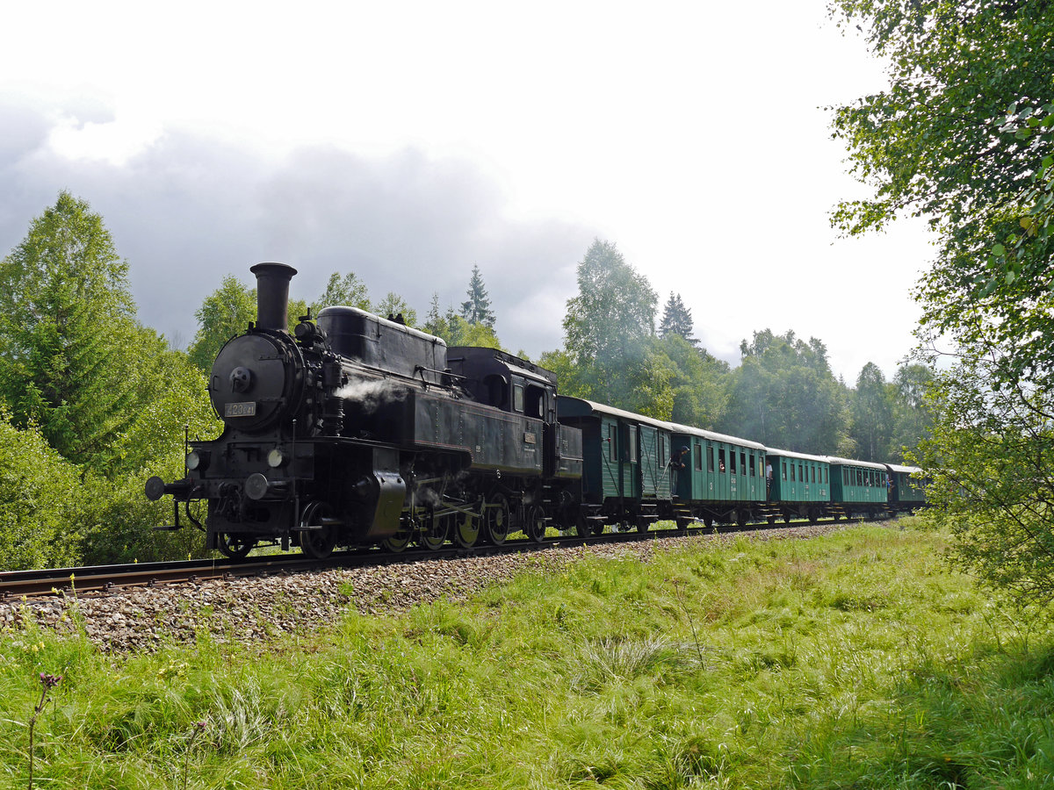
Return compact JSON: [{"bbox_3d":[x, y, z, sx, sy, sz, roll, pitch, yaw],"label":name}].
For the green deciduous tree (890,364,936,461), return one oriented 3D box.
[{"bbox_3d":[36.380,4.367,91.093,4.600,14.900,4.600,0,-7,0],"label":"green deciduous tree"}]

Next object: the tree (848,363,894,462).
[{"bbox_3d":[31.776,4.242,89.106,4.400,14.680,4.400,0,-7,0],"label":"tree"}]

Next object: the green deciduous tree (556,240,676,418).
[{"bbox_3d":[4.232,-0.427,47.110,5.800,14.620,5.800,0,-7,0],"label":"green deciduous tree"}]

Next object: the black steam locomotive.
[{"bbox_3d":[-2.135,0.766,19.385,3.000,4.520,12.400,-3,-8,22],"label":"black steam locomotive"}]

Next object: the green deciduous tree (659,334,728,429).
[{"bbox_3d":[9.918,2.127,57.293,4.500,11.610,4.500,0,-7,0],"label":"green deciduous tree"}]

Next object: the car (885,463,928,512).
[{"bbox_3d":[27.583,7.307,73.429,2.950,3.850,11.200,-5,-9,36],"label":"car"}]

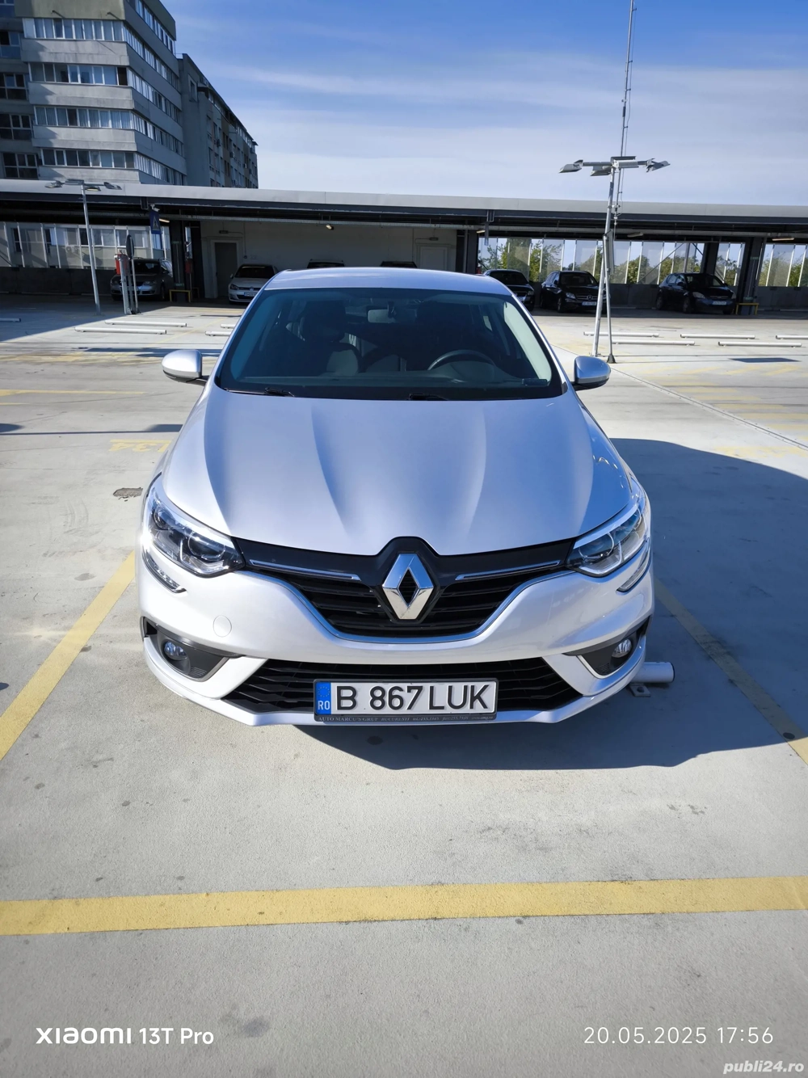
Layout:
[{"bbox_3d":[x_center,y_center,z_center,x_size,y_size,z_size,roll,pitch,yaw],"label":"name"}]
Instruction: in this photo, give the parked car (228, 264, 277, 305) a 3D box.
[{"bbox_3d":[-5.651,-9.935,29.106,1.800,1.460,4.270,0,20,-4],"label":"parked car"}]

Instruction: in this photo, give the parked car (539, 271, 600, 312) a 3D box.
[{"bbox_3d":[6.498,-9.490,28.615,1.800,1.470,4.450,0,20,-4],"label":"parked car"}]

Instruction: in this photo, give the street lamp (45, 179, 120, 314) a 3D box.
[{"bbox_3d":[-8.618,-7.998,20.621,1.950,3.430,1.600,0,20,-4],"label":"street lamp"}]

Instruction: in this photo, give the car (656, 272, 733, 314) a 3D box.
[{"bbox_3d":[11.632,-9.787,29.677,1.760,1.480,4.150,0,20,-4],"label":"car"}]

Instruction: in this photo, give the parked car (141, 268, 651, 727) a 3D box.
[{"bbox_3d":[-0.114,-0.733,4.163,1.860,1.445,4.600,0,20,-4],"label":"parked car"}]

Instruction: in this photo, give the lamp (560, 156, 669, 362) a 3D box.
[{"bbox_3d":[3.739,-5.181,13.921,1.900,3.430,1.550,0,20,-4],"label":"lamp"}]

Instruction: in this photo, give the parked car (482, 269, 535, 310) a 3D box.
[{"bbox_3d":[3.875,-9.694,28.936,1.810,1.480,4.500,0,20,-4],"label":"parked car"}]

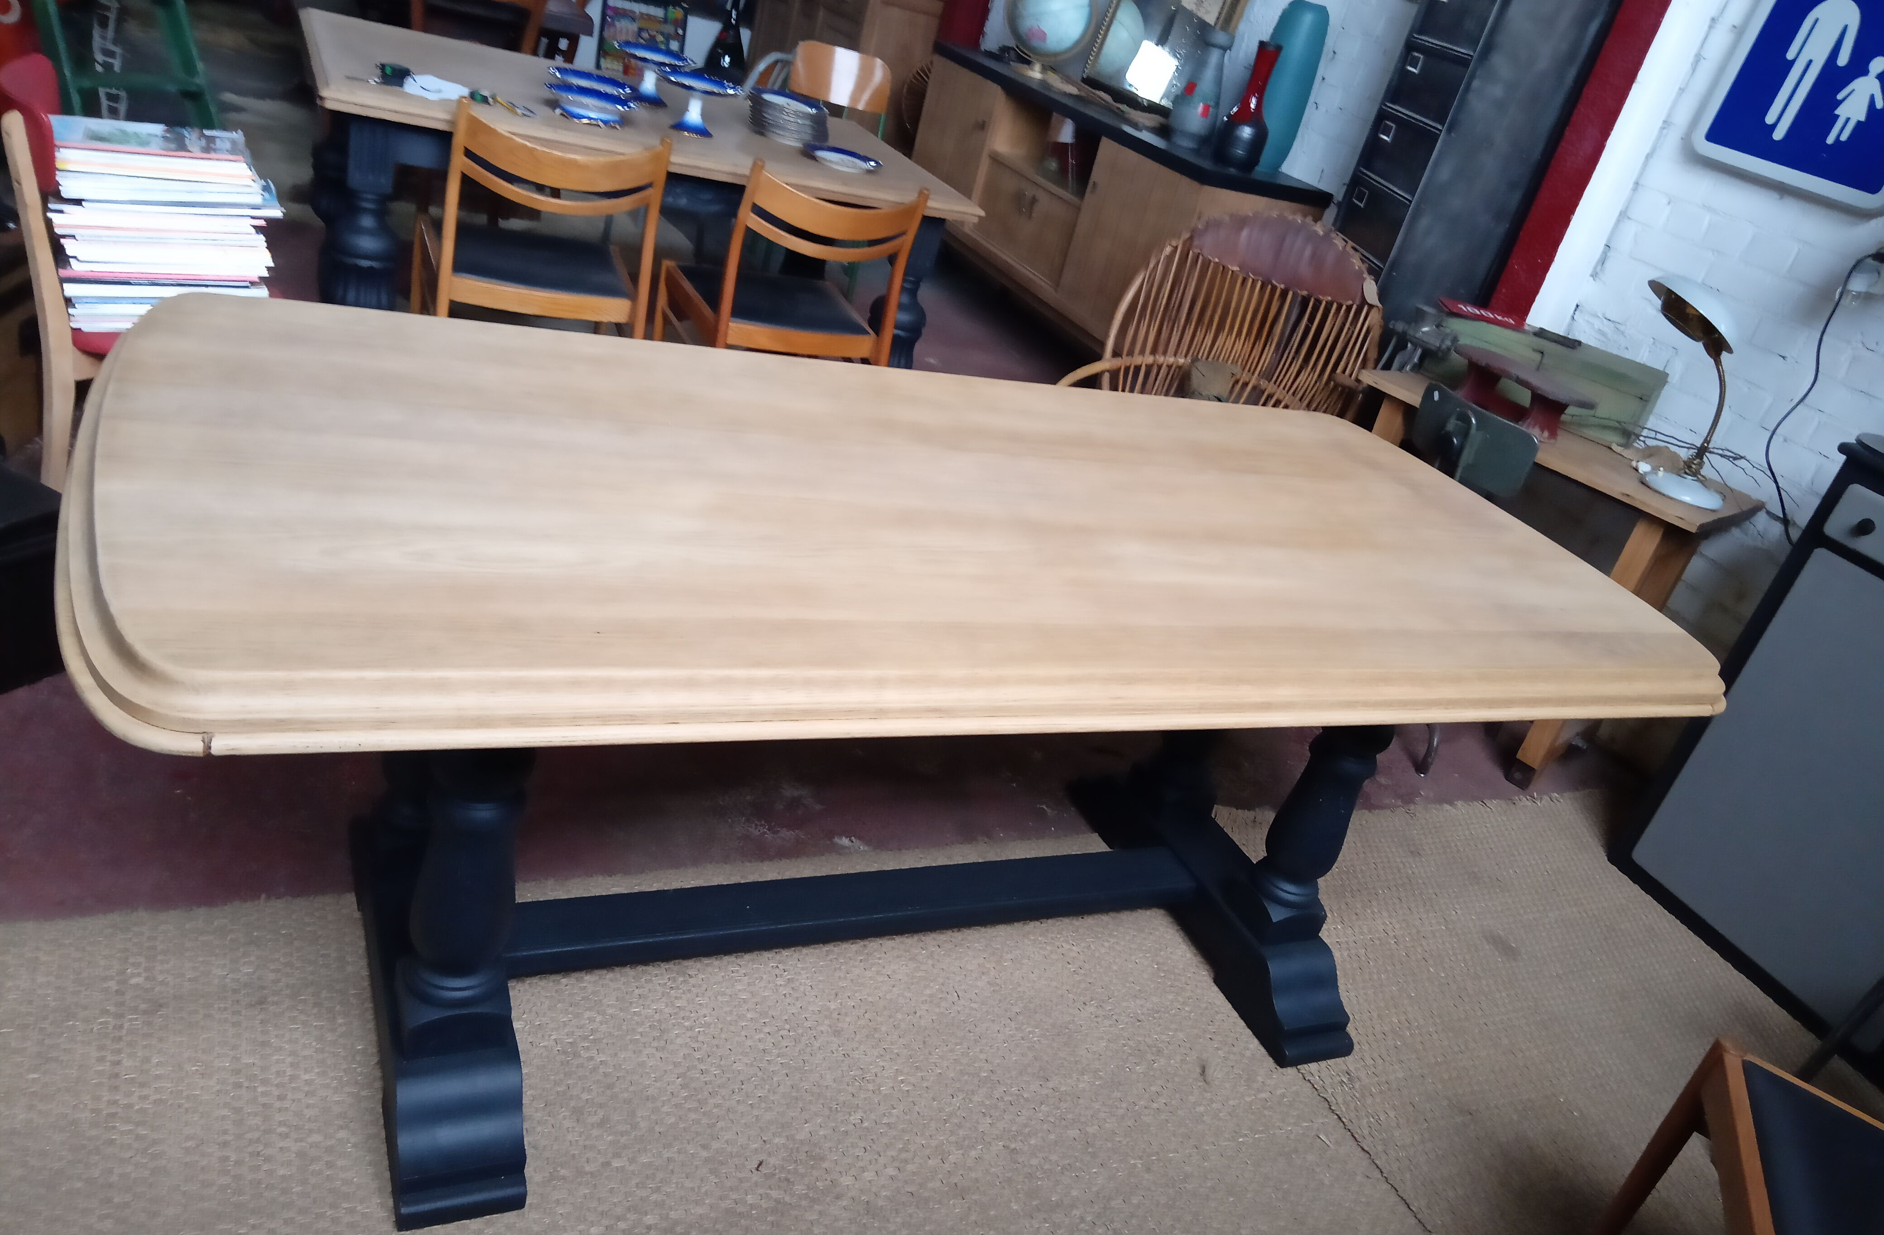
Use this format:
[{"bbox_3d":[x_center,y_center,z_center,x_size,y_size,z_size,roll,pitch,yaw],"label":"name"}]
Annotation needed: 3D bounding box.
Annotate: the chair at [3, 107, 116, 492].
[{"bbox_3d":[-1.359,-0.477,2.488,0.510,0.810,0.460,0,30,-29],"label":"chair"}]

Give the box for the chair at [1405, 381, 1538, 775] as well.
[{"bbox_3d":[1.171,-0.112,3.235,0.480,0.800,0.410,-6,33,-37],"label":"chair"}]

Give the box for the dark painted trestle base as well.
[{"bbox_3d":[-0.027,0.191,2.025,1.430,0.730,0.727,1,30,-28],"label":"dark painted trestle base"}]

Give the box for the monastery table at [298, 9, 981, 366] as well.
[{"bbox_3d":[-0.852,-0.932,3.716,1.530,0.780,1.000,1,30,-28],"label":"monastery table"}]

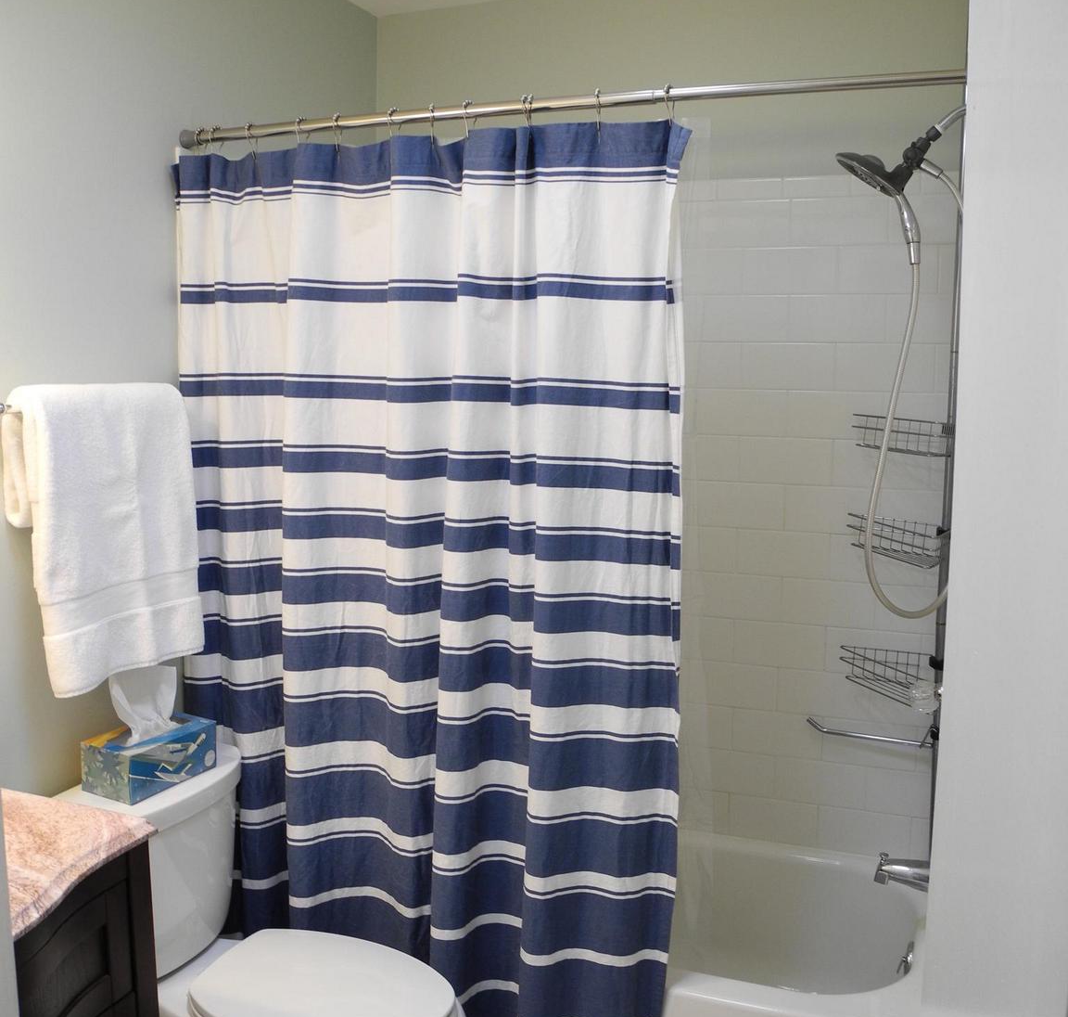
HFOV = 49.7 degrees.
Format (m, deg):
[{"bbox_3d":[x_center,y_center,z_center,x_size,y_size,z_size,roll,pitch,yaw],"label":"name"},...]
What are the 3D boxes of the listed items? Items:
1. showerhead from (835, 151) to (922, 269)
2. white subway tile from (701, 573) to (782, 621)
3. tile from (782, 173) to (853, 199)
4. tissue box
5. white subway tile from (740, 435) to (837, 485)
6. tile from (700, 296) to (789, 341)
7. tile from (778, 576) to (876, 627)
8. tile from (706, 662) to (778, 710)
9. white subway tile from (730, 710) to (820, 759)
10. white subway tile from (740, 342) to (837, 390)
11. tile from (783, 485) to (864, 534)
[{"bbox_3d":[0.669,-0.569,2.163,0.135,0.245,0.135,-16,1,22],"label":"showerhead"},{"bbox_3d":[0.494,0.212,2.793,0.210,0.108,0.010,3,8,20],"label":"white subway tile"},{"bbox_3d":[0.644,-0.729,2.613,0.152,0.051,0.010,3,8,20],"label":"tile"},{"bbox_3d":[-0.702,0.454,2.116,0.121,0.089,0.209,4,9,29],"label":"tissue box"},{"bbox_3d":[0.594,-0.115,2.712,0.216,0.108,0.010,3,8,20],"label":"white subway tile"},{"bbox_3d":[0.493,-0.442,2.711,0.216,0.108,0.009,3,7,20],"label":"tile"},{"bbox_3d":[0.691,0.219,2.720,0.216,0.108,0.010,3,8,20],"label":"tile"},{"bbox_3d":[0.480,0.425,2.771,0.216,0.108,0.008,3,8,21],"label":"tile"},{"bbox_3d":[0.579,0.536,2.745,0.216,0.108,0.008,3,8,21],"label":"white subway tile"},{"bbox_3d":[0.593,-0.329,2.686,0.216,0.108,0.009,3,7,20],"label":"white subway tile"},{"bbox_3d":[0.692,0.003,2.685,0.216,0.108,0.009,3,7,20],"label":"tile"}]

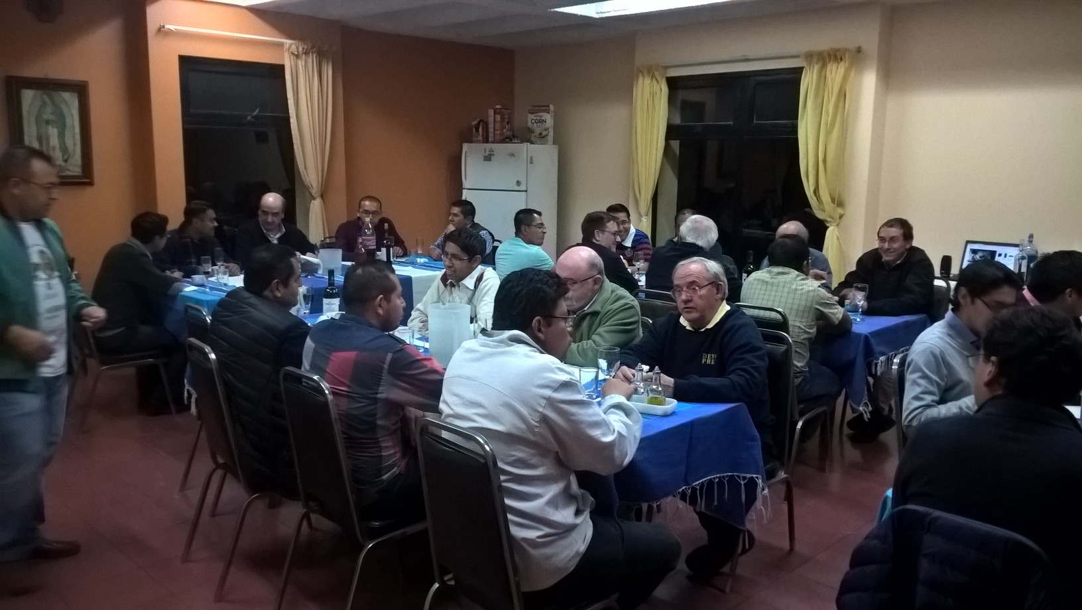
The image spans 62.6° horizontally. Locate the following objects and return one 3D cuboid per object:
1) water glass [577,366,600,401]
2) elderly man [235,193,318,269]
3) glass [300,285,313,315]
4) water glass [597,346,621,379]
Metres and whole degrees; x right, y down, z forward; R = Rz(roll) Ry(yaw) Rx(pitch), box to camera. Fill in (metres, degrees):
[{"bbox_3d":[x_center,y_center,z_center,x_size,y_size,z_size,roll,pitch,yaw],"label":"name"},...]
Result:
[{"bbox_3d":[0.166,0.266,3.042,0.070,0.098,0.070,1,9,0],"label":"water glass"},{"bbox_3d":[-1.847,-0.143,6.377,0.550,1.290,0.750,-6,11,-35],"label":"elderly man"},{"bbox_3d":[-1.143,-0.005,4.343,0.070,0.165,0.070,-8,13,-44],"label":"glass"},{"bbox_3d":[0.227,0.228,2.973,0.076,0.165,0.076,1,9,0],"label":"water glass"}]

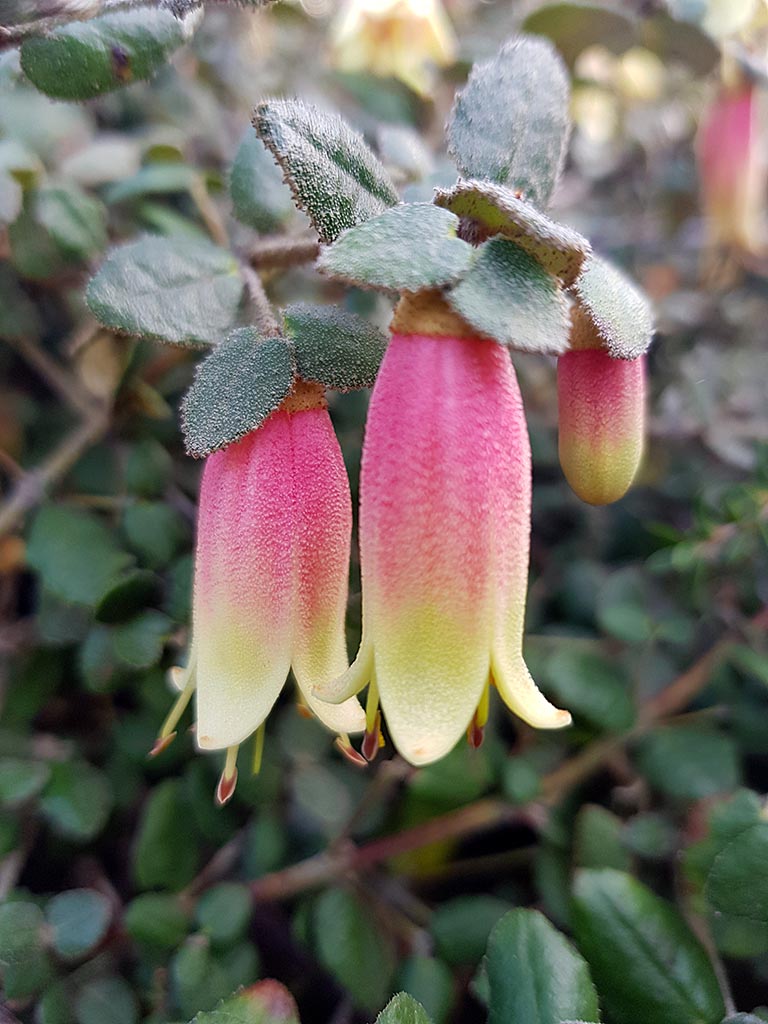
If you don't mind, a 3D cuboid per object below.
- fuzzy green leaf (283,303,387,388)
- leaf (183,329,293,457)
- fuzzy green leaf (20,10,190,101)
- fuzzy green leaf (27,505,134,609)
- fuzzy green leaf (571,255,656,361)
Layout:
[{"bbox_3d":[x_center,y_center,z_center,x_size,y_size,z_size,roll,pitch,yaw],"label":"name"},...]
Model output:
[{"bbox_3d":[-0.007,-0.023,0.108,0.015,0.013,0.005,25,-21,4],"label":"fuzzy green leaf"},{"bbox_3d":[-0.020,-0.017,0.106,0.013,0.021,0.005,37,-7,20],"label":"leaf"},{"bbox_3d":[-0.042,-0.068,0.115,0.025,0.012,0.005,-15,6,-1],"label":"fuzzy green leaf"},{"bbox_3d":[-0.075,0.011,0.190,0.029,0.025,0.006,9,-16,9],"label":"fuzzy green leaf"},{"bbox_3d":[0.033,-0.030,0.111,0.006,0.019,0.014,-38,-13,34],"label":"fuzzy green leaf"}]

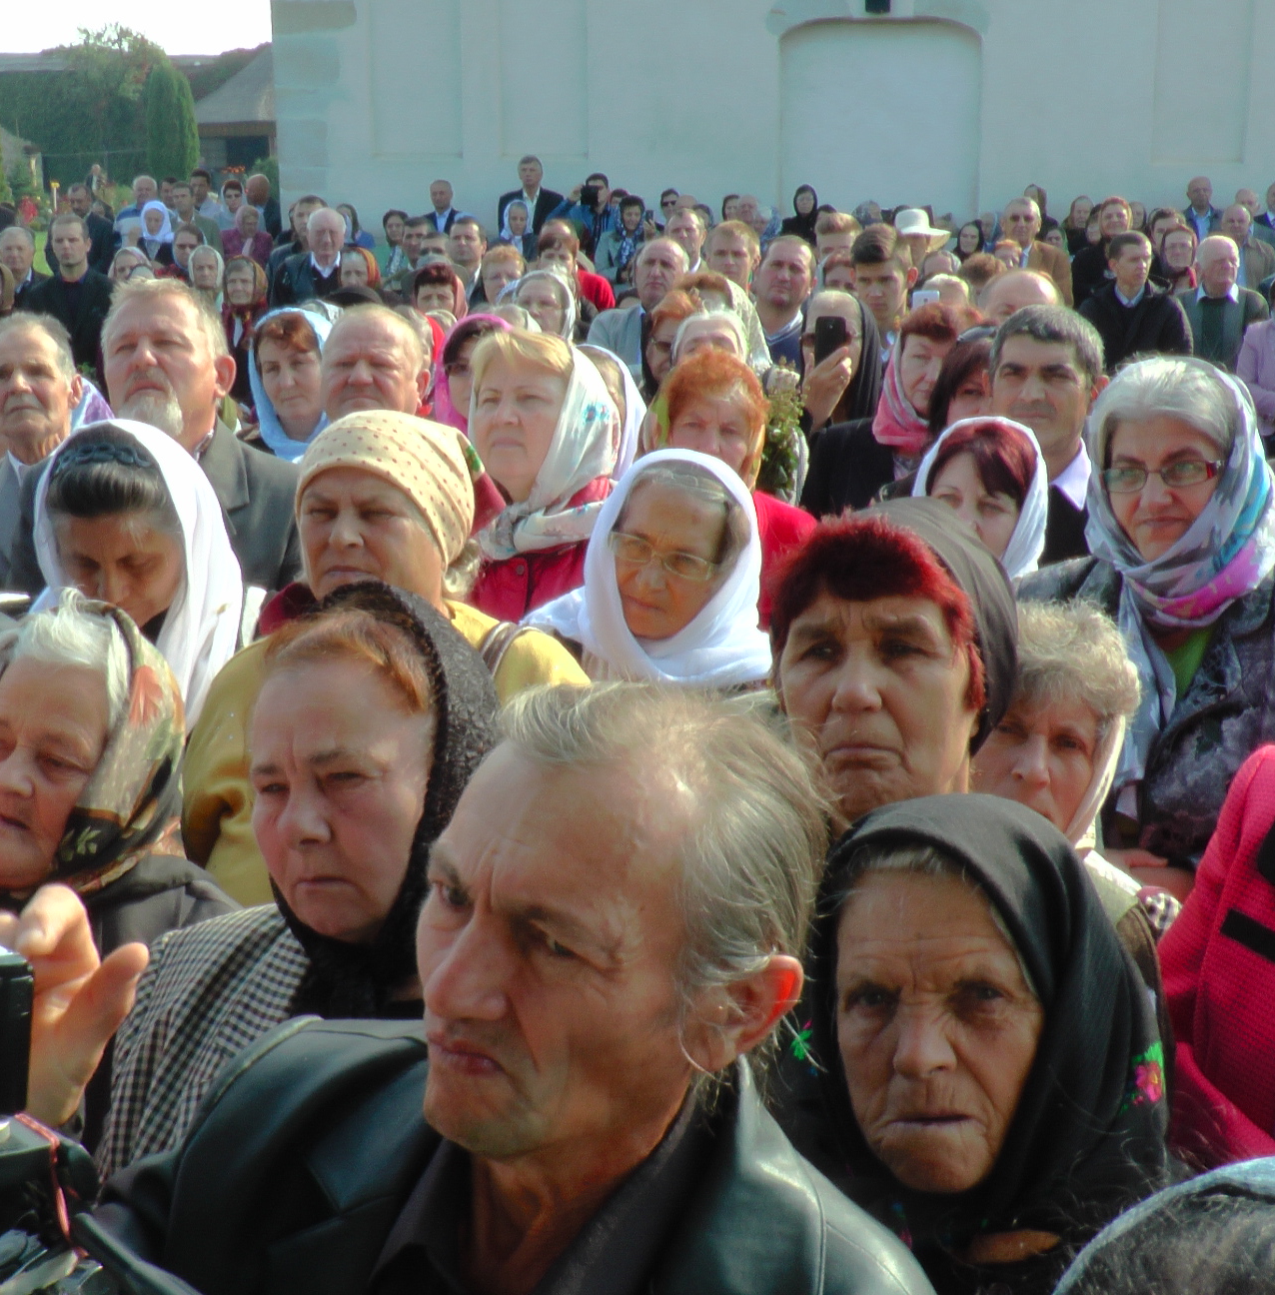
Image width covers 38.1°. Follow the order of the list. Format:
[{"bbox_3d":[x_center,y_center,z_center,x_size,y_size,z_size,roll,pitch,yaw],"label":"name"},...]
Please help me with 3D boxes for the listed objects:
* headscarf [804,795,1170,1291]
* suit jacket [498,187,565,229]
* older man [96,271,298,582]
[{"bbox_3d":[0.217,0.257,1.140,0.250,0.340,0.270,5,16,19],"label":"headscarf"},{"bbox_3d":[-0.763,-2.952,13.397,0.540,0.760,0.300,1,15,3],"label":"suit jacket"},{"bbox_3d":[-0.698,0.269,3.003,0.500,1.700,0.330,3,16,12],"label":"older man"}]

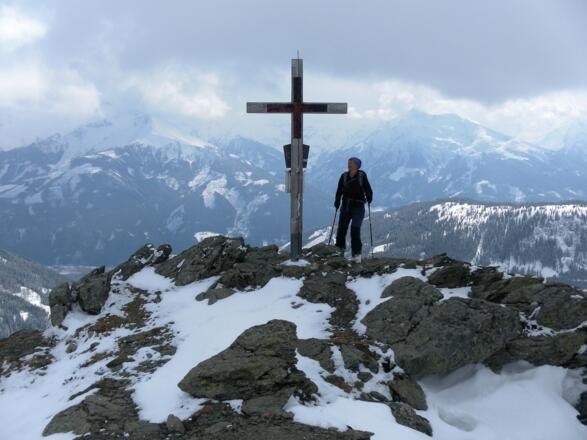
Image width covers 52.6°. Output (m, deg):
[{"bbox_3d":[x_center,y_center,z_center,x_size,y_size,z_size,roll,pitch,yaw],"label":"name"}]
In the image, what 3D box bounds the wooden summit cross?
[{"bbox_3d":[0.057,-0.971,9.450,1.590,3.230,0.220,0,4,0],"label":"wooden summit cross"}]

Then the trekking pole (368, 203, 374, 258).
[{"bbox_3d":[1.260,0.143,9.625,0.050,1.030,0.060,-5,3,0],"label":"trekking pole"}]

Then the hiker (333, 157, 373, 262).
[{"bbox_3d":[0.967,-0.165,9.600,0.600,1.680,0.420,2,4,20],"label":"hiker"}]

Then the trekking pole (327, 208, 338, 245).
[{"bbox_3d":[0.640,0.131,9.650,0.050,1.000,0.060,12,13,0],"label":"trekking pole"}]

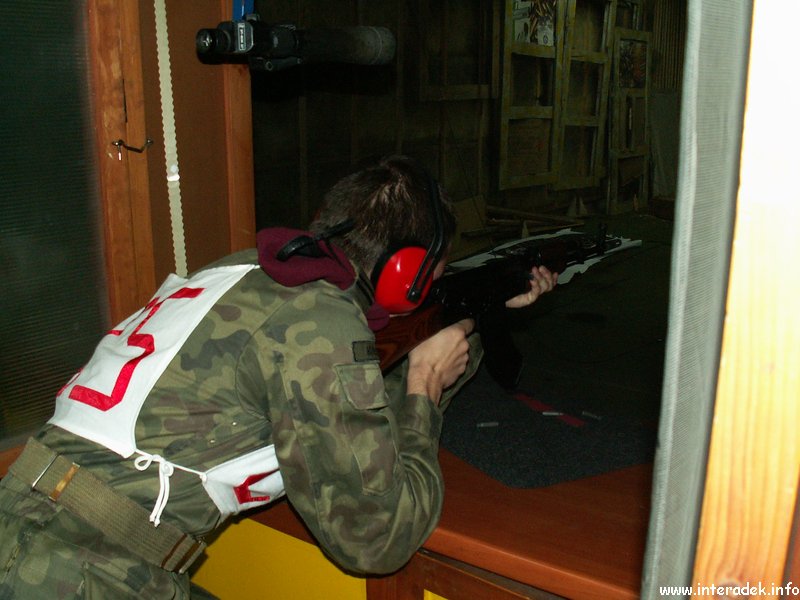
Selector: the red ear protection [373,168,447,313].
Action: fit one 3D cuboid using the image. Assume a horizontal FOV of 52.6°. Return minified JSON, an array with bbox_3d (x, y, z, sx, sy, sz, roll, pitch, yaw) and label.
[{"bbox_3d":[-0.032,-0.117,1.120,0.190,0.195,0.095,32,-1,34],"label":"red ear protection"}]

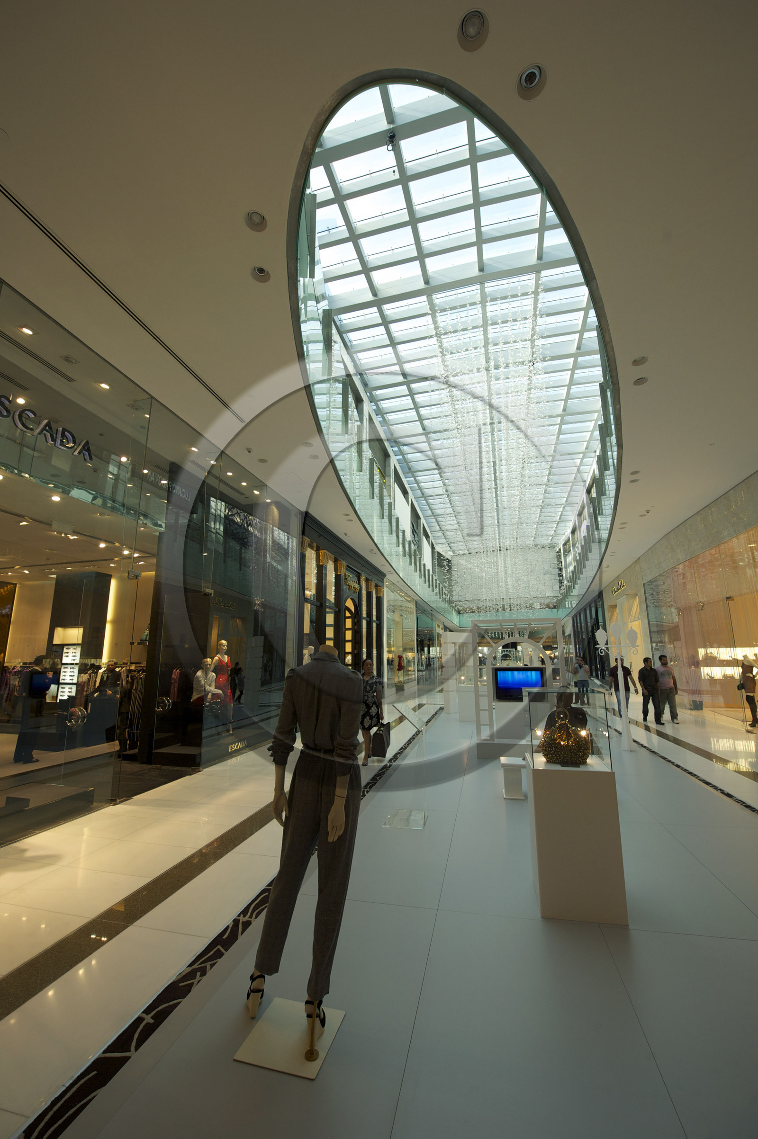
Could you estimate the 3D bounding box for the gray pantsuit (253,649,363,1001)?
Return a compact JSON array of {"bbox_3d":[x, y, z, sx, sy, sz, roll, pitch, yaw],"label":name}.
[{"bbox_3d":[-0.331,1.164,2.210,0.500,1.492,0.334,-6,-13,24],"label":"gray pantsuit"}]

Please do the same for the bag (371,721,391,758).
[{"bbox_3d":[0.043,2.776,7.226,0.265,0.520,0.265,-3,-12,13],"label":"bag"}]

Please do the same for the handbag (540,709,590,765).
[{"bbox_3d":[1.335,1.202,3.193,0.334,0.378,0.186,-3,-12,13],"label":"handbag"}]

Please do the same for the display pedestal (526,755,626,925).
[{"bbox_3d":[1.383,1.875,3.188,0.526,0.912,0.501,-3,-11,12],"label":"display pedestal"}]

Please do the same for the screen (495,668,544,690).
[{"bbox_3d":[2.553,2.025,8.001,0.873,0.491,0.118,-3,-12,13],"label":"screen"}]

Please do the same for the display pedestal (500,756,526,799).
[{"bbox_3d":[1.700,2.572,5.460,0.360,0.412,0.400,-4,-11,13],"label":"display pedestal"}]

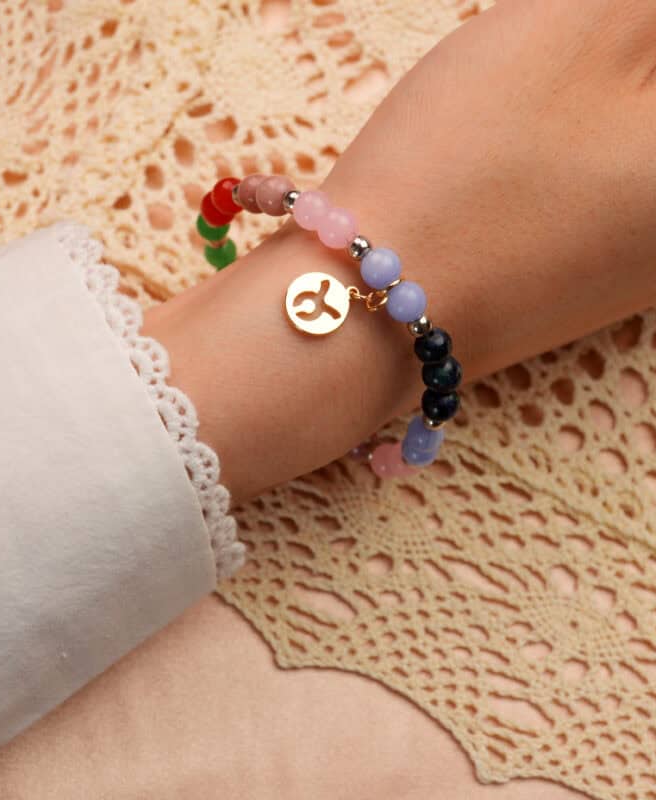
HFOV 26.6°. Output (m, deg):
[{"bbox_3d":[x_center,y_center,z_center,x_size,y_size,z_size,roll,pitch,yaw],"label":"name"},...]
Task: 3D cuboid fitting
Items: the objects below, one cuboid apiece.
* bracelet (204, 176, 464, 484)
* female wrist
[{"bbox_3d":[-0.007,-0.013,0.317,0.025,0.076,0.075,-36,101,-25],"label":"bracelet"},{"bbox_3d":[-0.011,-0.008,0.306,0.056,0.042,0.048,-31,64,-20],"label":"female wrist"}]

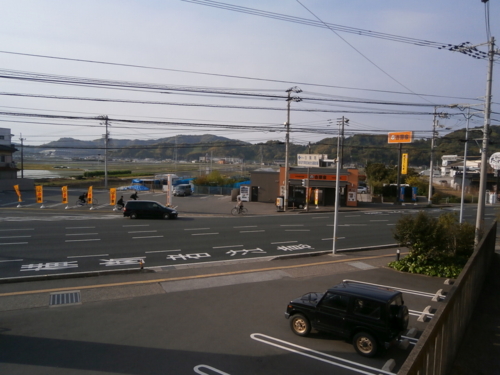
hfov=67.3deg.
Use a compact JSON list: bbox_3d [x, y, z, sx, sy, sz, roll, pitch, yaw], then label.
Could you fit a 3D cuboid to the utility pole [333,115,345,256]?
[{"bbox_3d":[5.045,-0.011,21.612,0.200,7.850,0.200,0,4,-24],"label":"utility pole"}]

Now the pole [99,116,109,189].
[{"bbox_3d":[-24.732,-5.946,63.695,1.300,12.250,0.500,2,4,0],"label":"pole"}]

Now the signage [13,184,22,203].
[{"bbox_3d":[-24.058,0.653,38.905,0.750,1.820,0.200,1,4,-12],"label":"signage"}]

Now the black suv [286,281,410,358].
[{"bbox_3d":[2.897,3.851,11.524,3.400,1.680,1.440,4,5,35],"label":"black suv"}]

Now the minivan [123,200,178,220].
[{"bbox_3d":[-8.822,1.982,33.748,4.750,1.630,1.790,1,4,-9],"label":"minivan"}]

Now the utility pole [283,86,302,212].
[{"bbox_3d":[4.321,-4.003,39.846,0.800,13.380,1.900,0,4,-24],"label":"utility pole"}]

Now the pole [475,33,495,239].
[{"bbox_3d":[14.178,-2.470,22.903,0.380,13.050,0.380,0,4,-24],"label":"pole"}]

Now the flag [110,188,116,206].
[{"bbox_3d":[-14.005,0.995,38.525,0.600,1.820,0.100,1,4,-10],"label":"flag"}]

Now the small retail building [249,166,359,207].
[{"bbox_3d":[7.856,-0.454,53.807,13.900,4.650,10.000,2,4,10],"label":"small retail building"}]

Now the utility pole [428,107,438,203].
[{"bbox_3d":[25.629,-4.455,52.536,0.450,13.580,0.450,2,4,0],"label":"utility pole"}]

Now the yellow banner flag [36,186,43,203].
[{"bbox_3d":[-21.717,0.774,38.776,0.620,1.820,0.100,0,4,-14],"label":"yellow banner flag"}]

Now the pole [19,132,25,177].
[{"bbox_3d":[-49.170,-6.519,81.181,0.400,10.240,0.400,0,4,-24],"label":"pole"}]

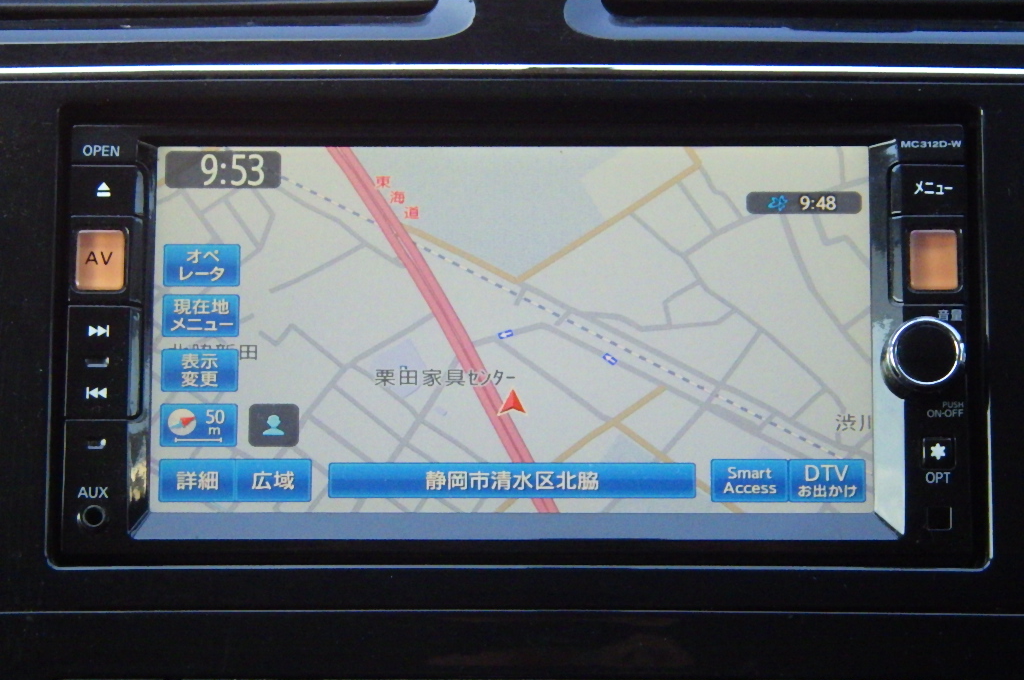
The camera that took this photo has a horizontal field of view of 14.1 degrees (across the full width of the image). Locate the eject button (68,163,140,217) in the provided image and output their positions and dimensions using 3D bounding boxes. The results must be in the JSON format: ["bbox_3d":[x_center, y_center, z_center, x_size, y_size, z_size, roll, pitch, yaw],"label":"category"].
[{"bbox_3d":[-0.088,-0.032,0.902,0.016,0.011,0.005,0,-12,0],"label":"eject button"}]

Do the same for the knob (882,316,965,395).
[{"bbox_3d":[0.089,0.003,0.887,0.018,0.018,0.011,0,-12,0],"label":"knob"}]

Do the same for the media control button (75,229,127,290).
[{"bbox_3d":[-0.089,-0.017,0.898,0.011,0.014,0.004,0,-12,0],"label":"media control button"}]

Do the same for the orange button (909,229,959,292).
[{"bbox_3d":[0.091,-0.017,0.898,0.011,0.014,0.004,0,-12,0],"label":"orange button"}]

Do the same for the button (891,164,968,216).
[{"bbox_3d":[0.091,-0.032,0.902,0.016,0.011,0.005,0,-12,0],"label":"button"}]

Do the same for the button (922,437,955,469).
[{"bbox_3d":[0.091,0.025,0.889,0.007,0.007,0.004,0,-12,0],"label":"button"}]

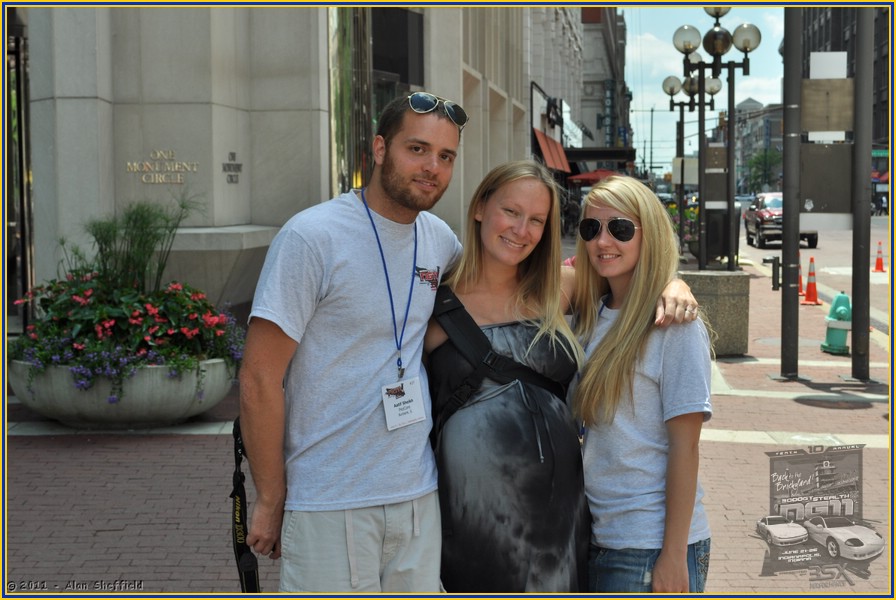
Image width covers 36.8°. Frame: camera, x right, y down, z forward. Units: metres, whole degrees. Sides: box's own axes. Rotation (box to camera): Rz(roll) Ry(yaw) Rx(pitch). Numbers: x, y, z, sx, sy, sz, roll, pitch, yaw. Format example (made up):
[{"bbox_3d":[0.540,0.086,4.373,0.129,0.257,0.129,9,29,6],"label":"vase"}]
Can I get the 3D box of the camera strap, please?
[{"bbox_3d":[-0.420,0.466,2.820,0.090,0.460,0.080,1,5,17],"label":"camera strap"}]

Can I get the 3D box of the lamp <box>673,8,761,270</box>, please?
[{"bbox_3d":[5.717,-3.644,28.347,1.891,6.013,1.650,0,5,8],"label":"lamp"}]

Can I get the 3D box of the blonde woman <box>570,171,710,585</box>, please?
[{"bbox_3d":[0.431,0.556,3.048,0.460,1.670,0.330,2,5,25],"label":"blonde woman"}]

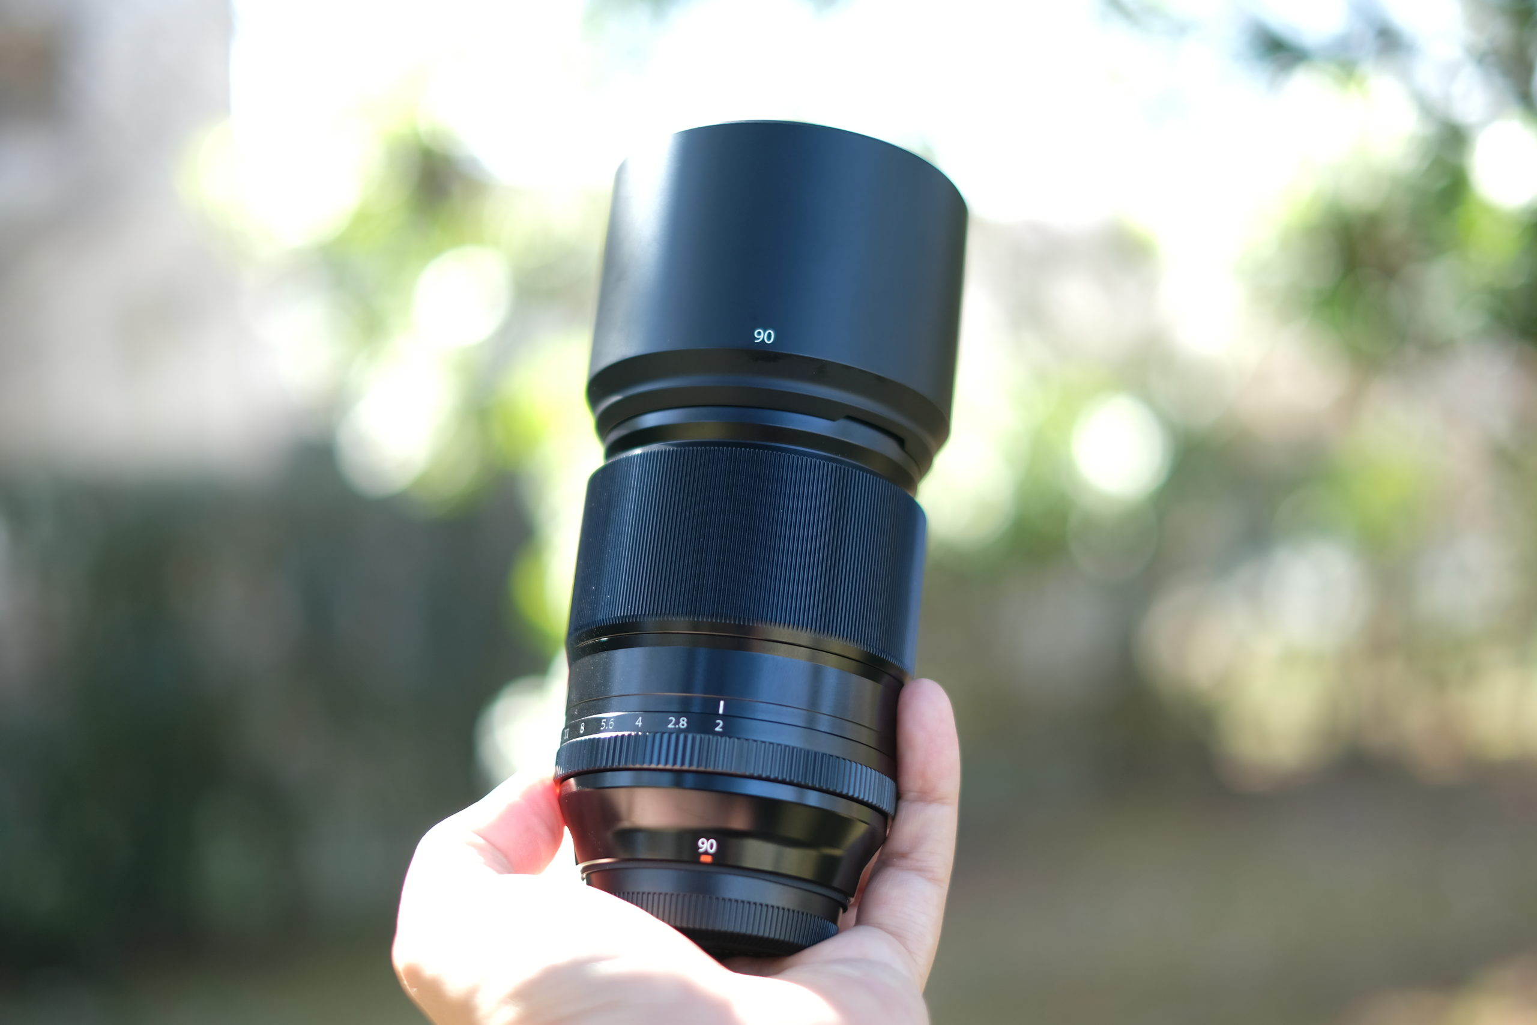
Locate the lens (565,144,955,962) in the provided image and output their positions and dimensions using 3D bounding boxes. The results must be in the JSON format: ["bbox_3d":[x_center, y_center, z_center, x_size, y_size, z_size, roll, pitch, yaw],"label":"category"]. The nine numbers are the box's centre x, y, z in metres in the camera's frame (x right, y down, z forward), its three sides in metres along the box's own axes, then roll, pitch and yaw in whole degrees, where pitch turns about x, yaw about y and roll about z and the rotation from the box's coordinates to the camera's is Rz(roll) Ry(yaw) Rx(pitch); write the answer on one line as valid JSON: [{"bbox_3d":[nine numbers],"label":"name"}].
[{"bbox_3d":[-0.004,0.011,0.494,0.082,0.173,0.082,5,-20,3],"label":"lens"}]

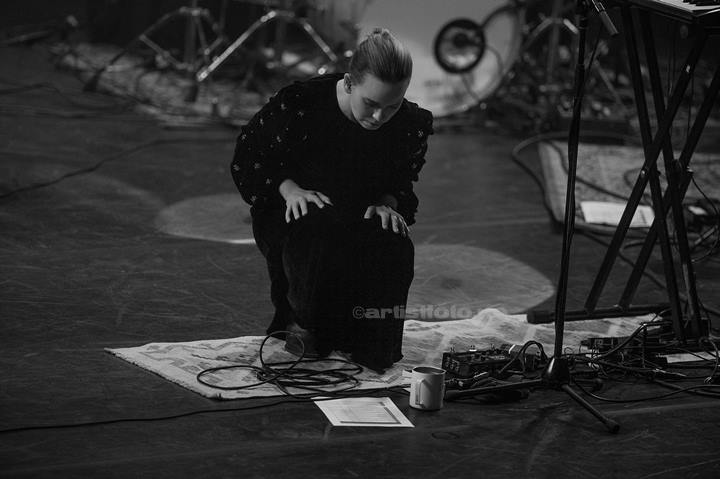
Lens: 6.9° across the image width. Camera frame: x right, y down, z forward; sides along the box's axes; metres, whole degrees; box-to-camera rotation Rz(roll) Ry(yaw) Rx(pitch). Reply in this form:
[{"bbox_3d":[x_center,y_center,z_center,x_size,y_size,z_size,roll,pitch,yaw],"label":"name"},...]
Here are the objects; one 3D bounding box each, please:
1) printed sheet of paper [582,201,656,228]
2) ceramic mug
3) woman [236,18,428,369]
[{"bbox_3d":[0.766,-0.072,17.736,0.210,0.003,0.297,4,13,-2],"label":"printed sheet of paper"},{"bbox_3d":[0.169,0.385,15.325,0.086,0.094,0.117,8,13,18],"label":"ceramic mug"},{"bbox_3d":[-0.064,-0.144,16.163,0.530,0.880,0.620,0,13,-17],"label":"woman"}]

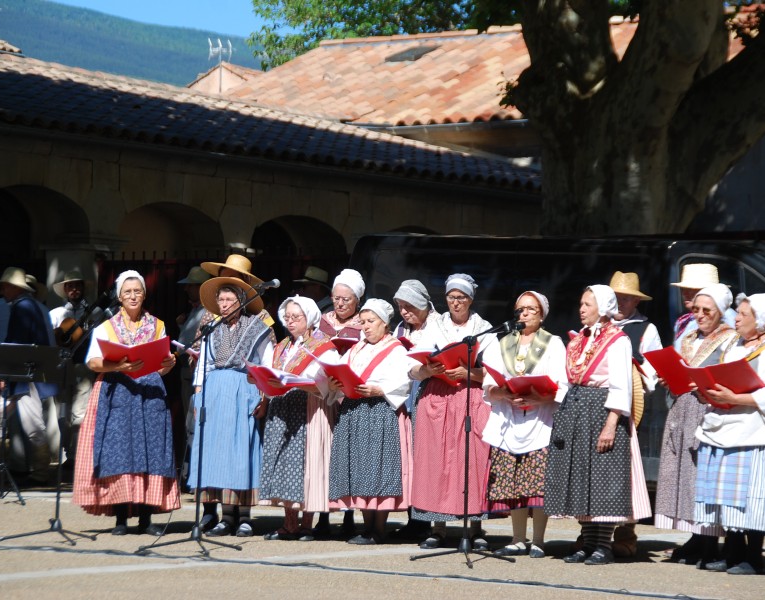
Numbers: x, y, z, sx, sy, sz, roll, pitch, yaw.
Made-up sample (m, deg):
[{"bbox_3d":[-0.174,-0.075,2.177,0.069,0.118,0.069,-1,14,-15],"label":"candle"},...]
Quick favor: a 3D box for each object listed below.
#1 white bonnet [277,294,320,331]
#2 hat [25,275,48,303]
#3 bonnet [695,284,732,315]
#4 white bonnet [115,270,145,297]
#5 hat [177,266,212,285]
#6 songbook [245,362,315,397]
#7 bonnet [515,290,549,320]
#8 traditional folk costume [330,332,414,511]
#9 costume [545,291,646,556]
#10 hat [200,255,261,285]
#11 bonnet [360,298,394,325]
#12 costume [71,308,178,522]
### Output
[{"bbox_3d":[-0.503,0.082,21.400,0.240,0.230,0.250,2,11,30],"label":"white bonnet"},{"bbox_3d":[-2.803,-0.102,27.800,0.350,0.140,0.360,5,3,23],"label":"hat"},{"bbox_3d":[1.974,0.003,21.050,0.190,0.190,0.220,2,0,38],"label":"bonnet"},{"bbox_3d":[-1.575,-0.097,22.150,0.190,0.180,0.210,2,0,-5],"label":"white bonnet"},{"bbox_3d":[-1.331,-0.176,25.400,0.340,0.130,0.310,2,0,0],"label":"hat"},{"bbox_3d":[-0.598,0.481,21.100,0.440,0.140,0.300,16,-18,25],"label":"songbook"},{"bbox_3d":[0.898,0.033,21.000,0.190,0.190,0.200,-1,-6,22],"label":"bonnet"},{"bbox_3d":[-0.066,0.746,21.320,0.520,1.080,0.450,2,0,30],"label":"traditional folk costume"},{"bbox_3d":[1.249,0.726,20.600,0.580,1.620,0.580,-1,-3,43],"label":"costume"},{"bbox_3d":[-0.937,-0.185,22.200,0.420,0.140,0.410,27,-16,-37],"label":"hat"},{"bbox_3d":[-0.031,0.075,21.950,0.190,0.170,0.220,2,9,31],"label":"bonnet"},{"bbox_3d":[-1.566,0.701,21.600,0.640,1.240,0.520,1,-2,-12],"label":"costume"}]

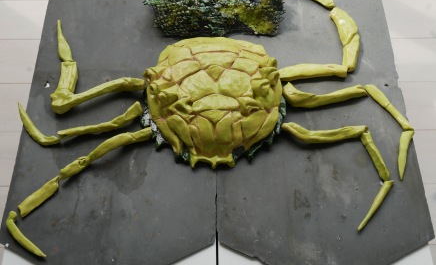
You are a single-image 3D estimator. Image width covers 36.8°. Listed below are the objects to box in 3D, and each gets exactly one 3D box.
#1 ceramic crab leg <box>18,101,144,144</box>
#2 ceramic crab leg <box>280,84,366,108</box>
[{"bbox_3d":[-0.207,-0.014,0.978,0.188,0.030,0.068,0,54,-1],"label":"ceramic crab leg"},{"bbox_3d":[0.167,-0.058,1.015,0.135,0.030,0.038,0,54,-1],"label":"ceramic crab leg"}]

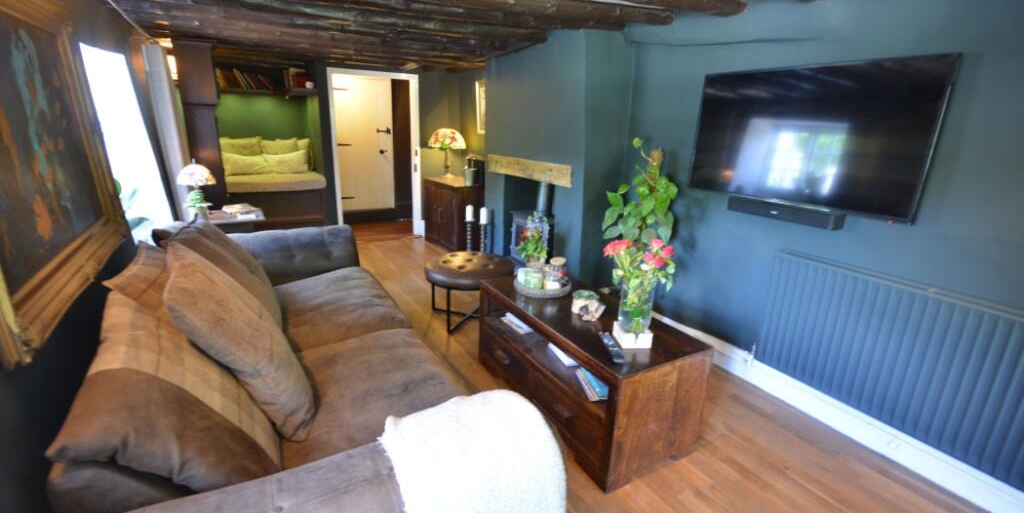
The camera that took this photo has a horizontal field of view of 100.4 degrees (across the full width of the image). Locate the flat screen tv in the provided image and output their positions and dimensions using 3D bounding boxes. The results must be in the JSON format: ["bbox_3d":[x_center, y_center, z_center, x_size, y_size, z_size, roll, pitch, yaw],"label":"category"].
[{"bbox_3d":[1.337,-0.565,2.022,0.060,0.616,1.045,-7,18,-29],"label":"flat screen tv"}]

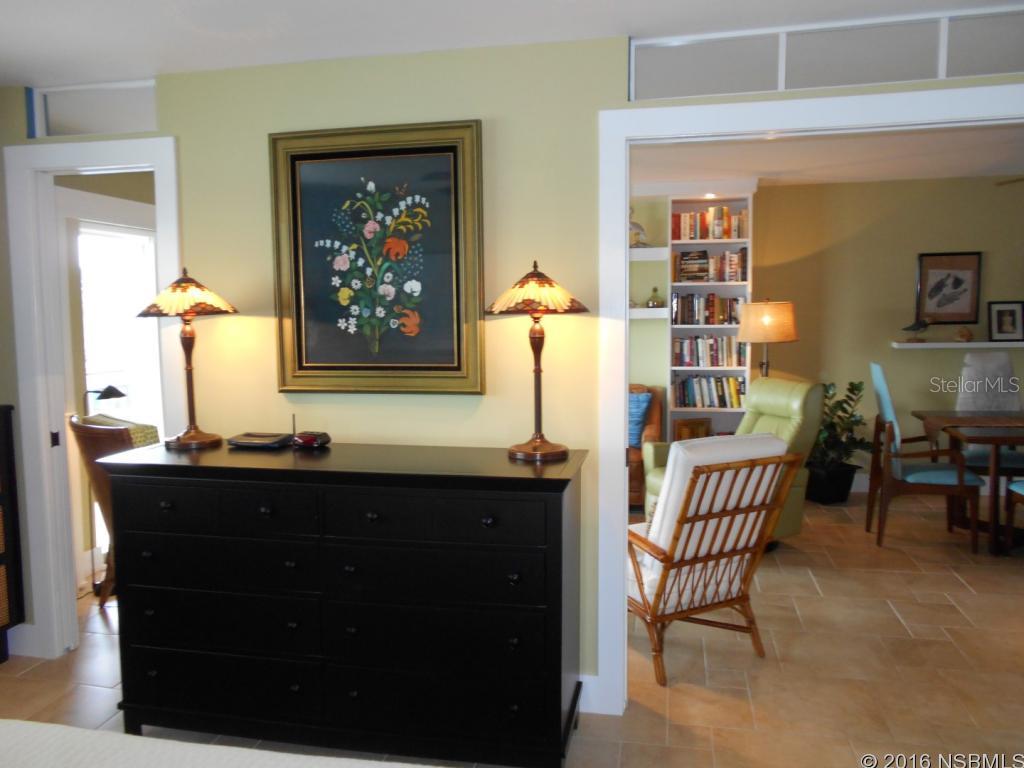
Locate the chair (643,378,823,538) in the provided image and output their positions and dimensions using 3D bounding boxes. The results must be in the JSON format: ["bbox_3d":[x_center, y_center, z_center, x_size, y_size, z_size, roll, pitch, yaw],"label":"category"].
[{"bbox_3d":[1.478,0.491,5.013,0.920,1.000,0.780,-3,5,-28],"label":"chair"}]

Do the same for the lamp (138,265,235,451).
[{"bbox_3d":[-1.193,-0.094,2.853,0.345,0.660,0.345,0,5,12],"label":"lamp"}]

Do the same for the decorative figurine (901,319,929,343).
[{"bbox_3d":[3.122,-0.414,5.946,0.200,0.185,0.080,1,5,18],"label":"decorative figurine"}]

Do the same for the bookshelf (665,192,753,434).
[{"bbox_3d":[1.528,-0.298,6.064,0.631,2.351,0.345,1,6,12],"label":"bookshelf"}]

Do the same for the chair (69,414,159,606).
[{"bbox_3d":[-1.793,0.663,3.846,0.550,0.910,0.520,-5,6,-42],"label":"chair"}]

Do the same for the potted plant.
[{"bbox_3d":[2.472,0.435,5.868,0.494,0.912,0.473,1,6,12],"label":"potted plant"}]

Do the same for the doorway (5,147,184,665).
[{"bbox_3d":[-1.643,0.106,3.167,0.774,2.130,0.150,0,5,12],"label":"doorway"}]

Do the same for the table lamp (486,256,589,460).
[{"bbox_3d":[0.087,-0.079,2.574,0.342,0.657,0.342,0,5,12],"label":"table lamp"}]

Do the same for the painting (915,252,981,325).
[{"bbox_3d":[3.293,-0.718,5.799,0.422,0.526,0.030,1,6,12],"label":"painting"}]

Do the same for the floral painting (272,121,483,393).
[{"bbox_3d":[-0.493,-0.444,2.823,0.807,0.956,0.050,1,6,12],"label":"floral painting"}]

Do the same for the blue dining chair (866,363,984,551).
[{"bbox_3d":[2.563,0.438,4.825,0.635,1.116,0.534,0,6,10],"label":"blue dining chair"}]

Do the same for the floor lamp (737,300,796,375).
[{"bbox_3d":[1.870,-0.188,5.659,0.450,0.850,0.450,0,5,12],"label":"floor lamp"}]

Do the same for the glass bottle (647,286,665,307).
[{"bbox_3d":[1.142,-0.686,6.104,0.136,0.164,0.126,1,6,12],"label":"glass bottle"}]

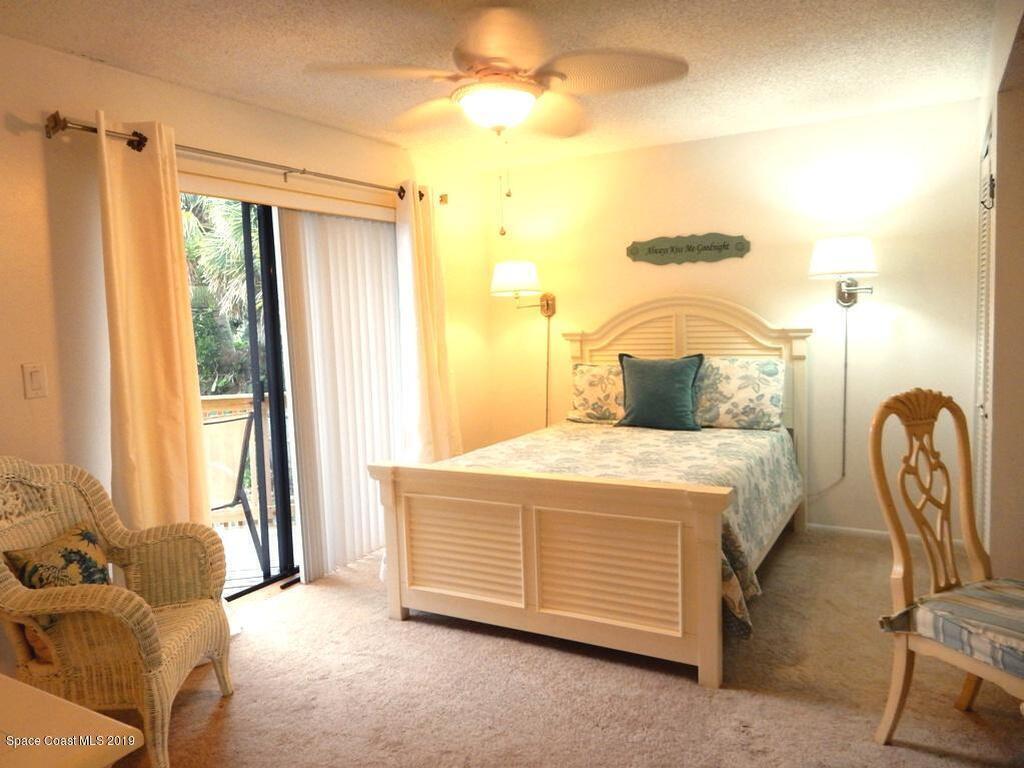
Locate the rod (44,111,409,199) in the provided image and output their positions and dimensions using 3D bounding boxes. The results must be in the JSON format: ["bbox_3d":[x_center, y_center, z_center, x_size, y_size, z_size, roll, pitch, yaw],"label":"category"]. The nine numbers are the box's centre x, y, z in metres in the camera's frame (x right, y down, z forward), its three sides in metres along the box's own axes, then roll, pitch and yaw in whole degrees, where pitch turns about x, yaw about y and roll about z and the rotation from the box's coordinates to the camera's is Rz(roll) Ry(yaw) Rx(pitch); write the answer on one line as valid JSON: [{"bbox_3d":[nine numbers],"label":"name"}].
[{"bbox_3d":[-1.161,-1.071,3.708,0.120,0.090,2.240,1,6,29],"label":"rod"}]

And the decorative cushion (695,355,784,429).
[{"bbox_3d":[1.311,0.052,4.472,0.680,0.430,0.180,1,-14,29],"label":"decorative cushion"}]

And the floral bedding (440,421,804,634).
[{"bbox_3d":[0.588,0.583,3.961,1.650,0.560,2.020,1,6,29],"label":"floral bedding"}]

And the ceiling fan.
[{"bbox_3d":[-0.062,-1.111,2.644,1.310,0.420,1.310,1,6,29],"label":"ceiling fan"}]

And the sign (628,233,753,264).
[{"bbox_3d":[1.132,-0.879,4.804,0.830,0.175,0.020,1,6,29],"label":"sign"}]

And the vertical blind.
[{"bbox_3d":[-0.879,0.035,4.217,0.090,1.950,1.010,1,6,29],"label":"vertical blind"}]

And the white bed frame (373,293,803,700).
[{"bbox_3d":[0.584,0.262,3.950,1.645,1.480,2.220,1,6,29],"label":"white bed frame"}]

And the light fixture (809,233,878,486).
[{"bbox_3d":[1.896,-0.119,4.237,0.355,1.410,0.400,1,6,29],"label":"light fixture"}]

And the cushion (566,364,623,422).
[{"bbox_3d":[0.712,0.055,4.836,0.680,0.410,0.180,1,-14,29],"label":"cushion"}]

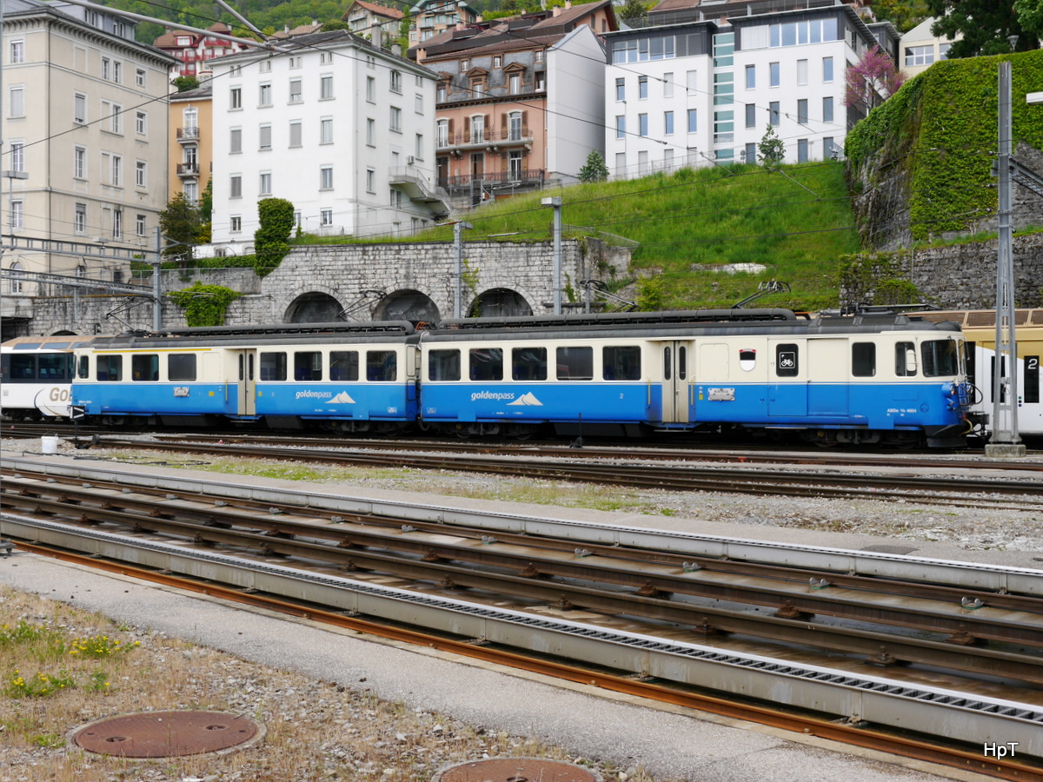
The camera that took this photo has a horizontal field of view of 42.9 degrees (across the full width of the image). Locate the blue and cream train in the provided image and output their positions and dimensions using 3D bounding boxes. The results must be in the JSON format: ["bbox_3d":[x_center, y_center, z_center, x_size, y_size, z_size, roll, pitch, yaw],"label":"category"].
[{"bbox_3d":[-2.850,-0.400,42.600,34.000,3.750,2.700,0,0,31],"label":"blue and cream train"}]

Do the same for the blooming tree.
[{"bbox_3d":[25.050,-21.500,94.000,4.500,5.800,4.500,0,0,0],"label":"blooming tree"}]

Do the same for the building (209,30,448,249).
[{"bbox_3d":[-15.300,-19.800,105.000,13.800,17.000,12.400,0,0,28],"label":"building"}]

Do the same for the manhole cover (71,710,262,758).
[{"bbox_3d":[-1.700,1.640,6.350,0.910,0.050,0.910,0,0,0],"label":"manhole cover"}]

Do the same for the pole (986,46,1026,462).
[{"bbox_3d":[11.400,-3.110,31.200,0.820,9.300,0.800,0,0,31],"label":"pole"}]

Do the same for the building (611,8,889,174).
[{"bbox_3d":[20.100,-24.100,116.200,20.500,12.800,18.500,0,0,24],"label":"building"}]

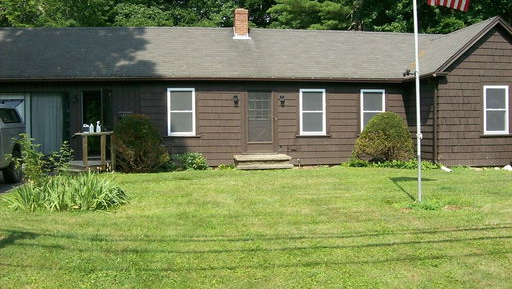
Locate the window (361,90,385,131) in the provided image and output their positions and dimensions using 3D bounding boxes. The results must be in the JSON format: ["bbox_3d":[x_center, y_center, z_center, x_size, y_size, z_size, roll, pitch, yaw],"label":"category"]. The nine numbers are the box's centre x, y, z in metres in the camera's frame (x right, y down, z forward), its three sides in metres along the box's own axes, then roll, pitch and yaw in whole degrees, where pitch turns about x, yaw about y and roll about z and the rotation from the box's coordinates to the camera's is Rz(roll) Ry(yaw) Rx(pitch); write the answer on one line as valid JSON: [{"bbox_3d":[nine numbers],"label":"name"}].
[{"bbox_3d":[3.900,-1.081,17.750,0.870,1.520,0.100,-1,2,-7],"label":"window"}]

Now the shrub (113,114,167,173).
[{"bbox_3d":[-3.482,-0.030,15.900,1.600,1.760,1.550,-1,2,-7],"label":"shrub"}]

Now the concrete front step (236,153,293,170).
[{"bbox_3d":[0.268,0.543,16.800,1.850,0.430,0.900,-1,2,-7],"label":"concrete front step"}]

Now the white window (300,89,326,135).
[{"bbox_3d":[1.865,-1.059,17.500,0.880,1.520,0.100,-1,2,-7],"label":"white window"}]

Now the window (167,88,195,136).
[{"bbox_3d":[-2.427,-1.051,17.100,0.890,1.550,0.120,-1,1,-8],"label":"window"}]

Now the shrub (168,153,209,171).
[{"bbox_3d":[-2.081,0.555,16.400,1.220,0.530,0.900,-1,2,-7],"label":"shrub"}]

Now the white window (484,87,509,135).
[{"bbox_3d":[7.437,-1.051,16.450,0.860,1.530,0.120,-1,1,-8],"label":"white window"}]

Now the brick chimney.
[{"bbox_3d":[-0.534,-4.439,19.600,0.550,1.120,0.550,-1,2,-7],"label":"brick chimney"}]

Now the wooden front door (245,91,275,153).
[{"bbox_3d":[0.115,-0.722,17.450,0.950,2.050,0.110,-1,1,-8],"label":"wooden front door"}]

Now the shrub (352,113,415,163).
[{"bbox_3d":[4.014,-0.227,16.750,1.880,1.600,1.750,-1,2,-7],"label":"shrub"}]

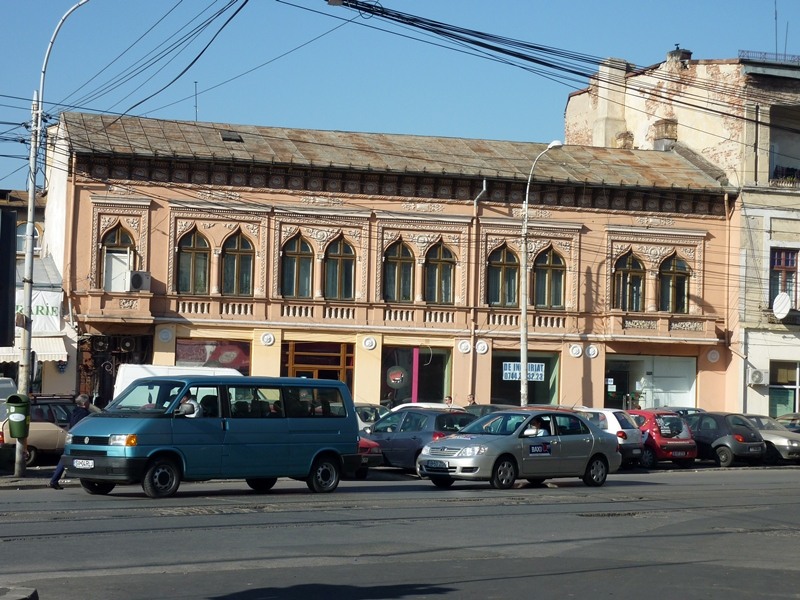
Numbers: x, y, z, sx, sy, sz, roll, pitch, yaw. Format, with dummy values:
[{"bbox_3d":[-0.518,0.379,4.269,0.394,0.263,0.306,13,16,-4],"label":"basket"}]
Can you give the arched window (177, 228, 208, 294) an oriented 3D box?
[{"bbox_3d":[-6.052,-1.123,48.534,0.892,1.898,0.250,2,-3,-14],"label":"arched window"}]

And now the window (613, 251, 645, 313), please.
[{"bbox_3d":[7.078,-0.587,51.373,1.091,1.886,0.300,3,-3,-16],"label":"window"}]

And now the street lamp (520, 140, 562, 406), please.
[{"bbox_3d":[4.020,-0.050,47.143,1.250,8.926,0.300,-1,-4,38],"label":"street lamp"}]

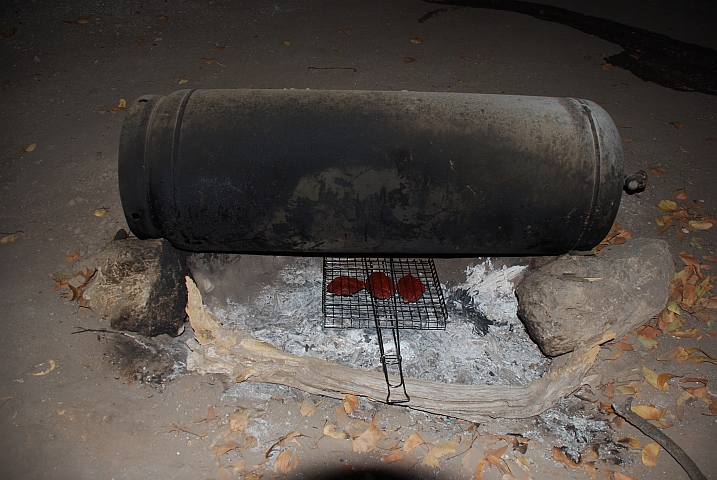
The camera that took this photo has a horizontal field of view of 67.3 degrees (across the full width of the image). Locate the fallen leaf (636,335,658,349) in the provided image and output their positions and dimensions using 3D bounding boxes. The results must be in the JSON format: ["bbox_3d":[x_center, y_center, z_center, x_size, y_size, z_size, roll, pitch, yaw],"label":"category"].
[{"bbox_3d":[0.757,0.266,1.410,0.049,0.012,0.036,19,48,17],"label":"fallen leaf"}]

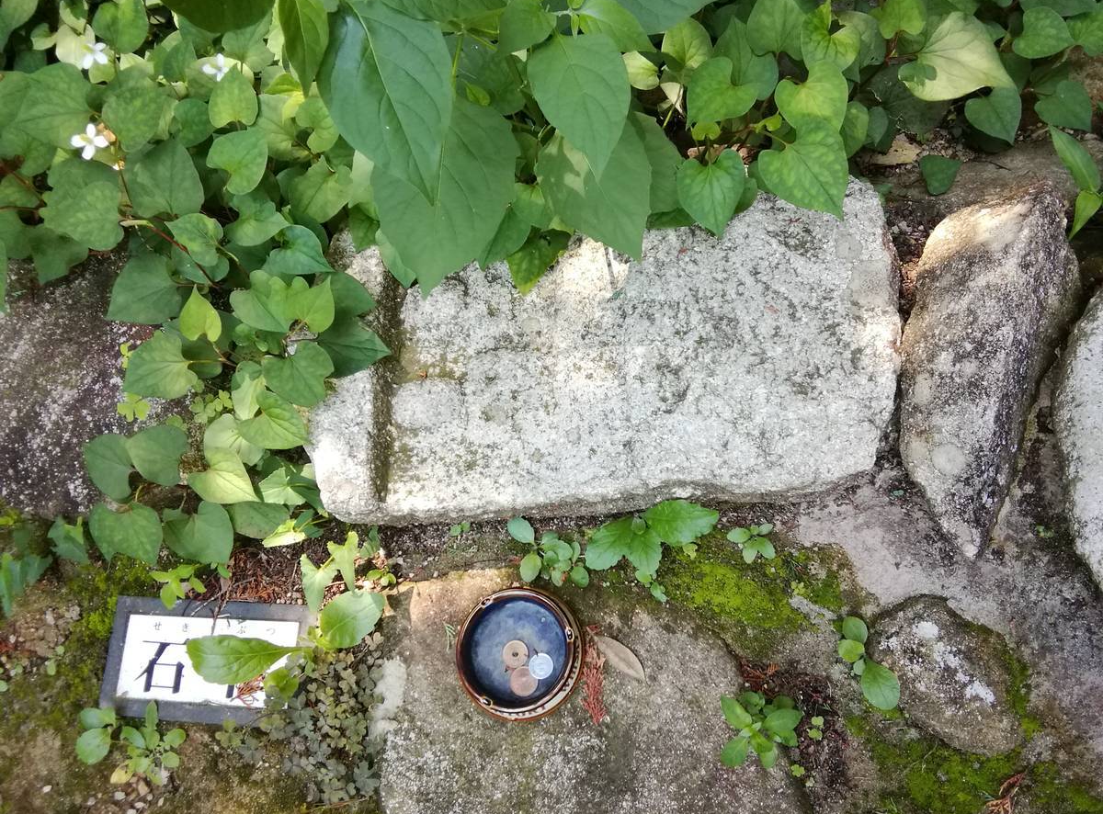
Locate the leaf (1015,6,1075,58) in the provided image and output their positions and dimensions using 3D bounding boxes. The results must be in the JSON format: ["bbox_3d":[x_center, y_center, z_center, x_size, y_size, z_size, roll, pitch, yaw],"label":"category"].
[{"bbox_3d":[0.475,-0.362,0.800,0.057,0.013,0.053,13,81,-1],"label":"leaf"}]

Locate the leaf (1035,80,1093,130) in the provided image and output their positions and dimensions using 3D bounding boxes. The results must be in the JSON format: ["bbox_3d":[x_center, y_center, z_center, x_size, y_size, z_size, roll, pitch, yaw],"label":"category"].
[{"bbox_3d":[0.461,-0.265,0.733,0.051,0.010,0.041,41,100,17],"label":"leaf"}]

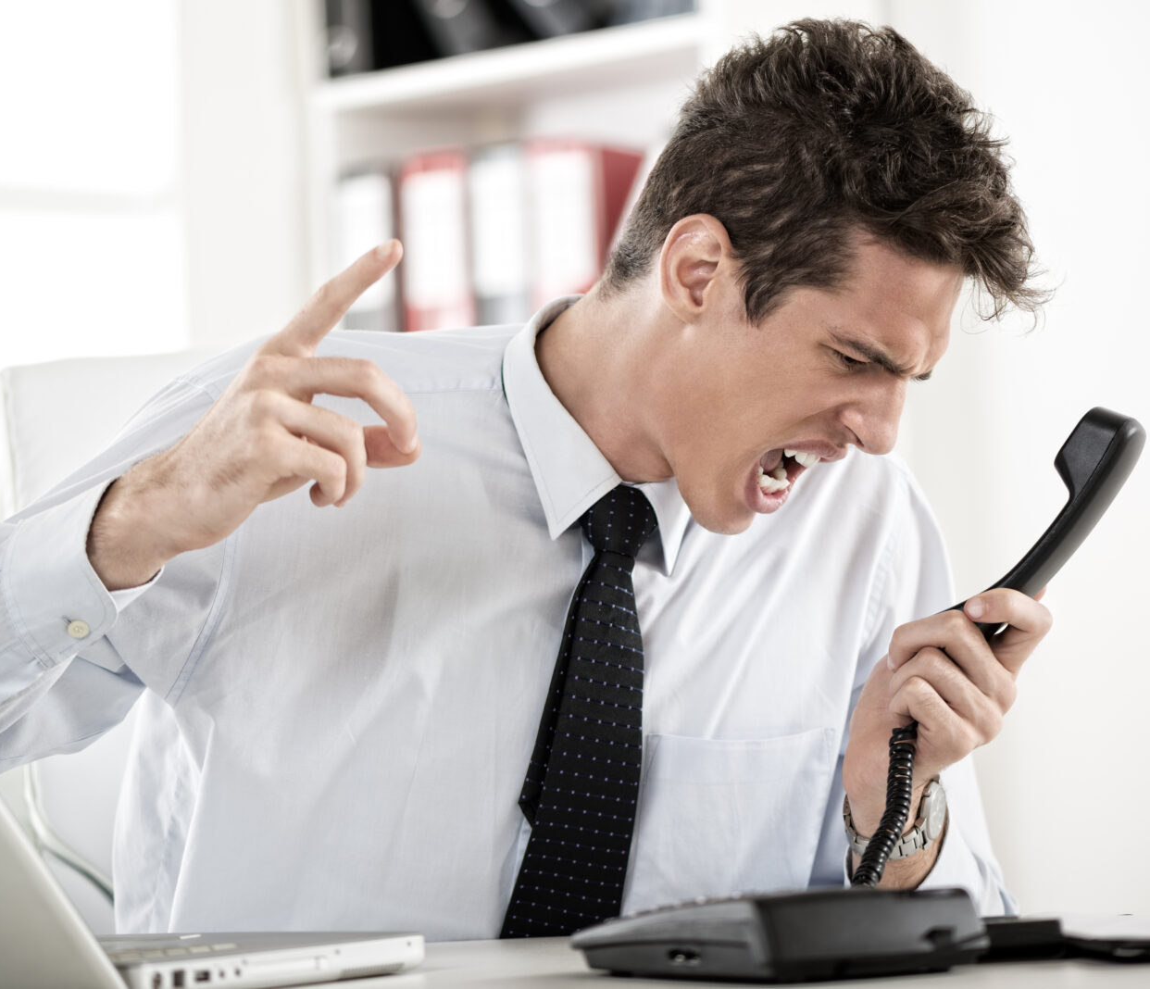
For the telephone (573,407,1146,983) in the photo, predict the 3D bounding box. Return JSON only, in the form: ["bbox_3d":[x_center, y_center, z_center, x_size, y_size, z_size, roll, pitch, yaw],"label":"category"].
[{"bbox_3d":[0.163,0.106,2.470,0.300,0.310,0.200,1,-2,-38],"label":"telephone"}]

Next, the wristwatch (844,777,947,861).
[{"bbox_3d":[0.190,0.187,2.560,0.063,0.067,0.042,0,-46,16],"label":"wristwatch"}]

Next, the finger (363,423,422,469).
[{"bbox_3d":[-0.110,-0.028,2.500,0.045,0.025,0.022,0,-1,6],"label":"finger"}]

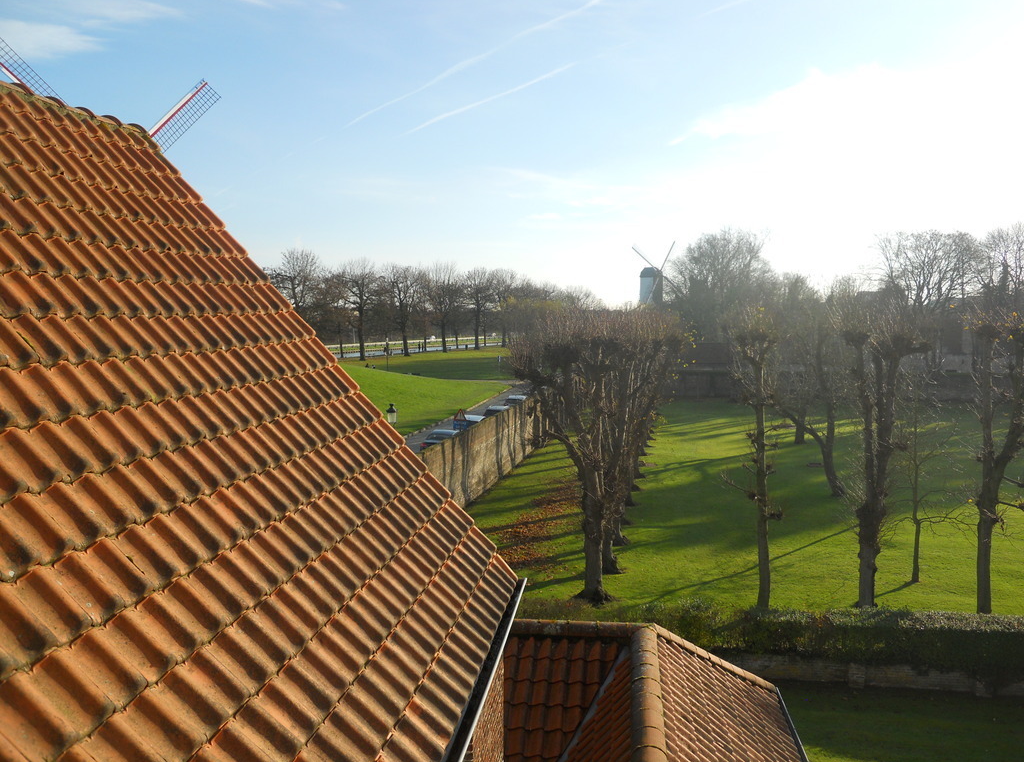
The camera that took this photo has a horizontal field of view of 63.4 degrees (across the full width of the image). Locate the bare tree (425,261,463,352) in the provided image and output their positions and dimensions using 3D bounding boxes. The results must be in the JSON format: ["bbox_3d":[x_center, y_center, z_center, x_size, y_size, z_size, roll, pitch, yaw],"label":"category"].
[{"bbox_3d":[-11.688,-12.822,143.430,6.930,15.610,7.620,0,5,0],"label":"bare tree"}]

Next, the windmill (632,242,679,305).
[{"bbox_3d":[43.164,-32.109,256.148,19.500,22.800,8.500,-3,6,-33],"label":"windmill"}]

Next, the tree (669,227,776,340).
[{"bbox_3d":[31.567,-12.436,124.396,16.200,20.980,16.200,0,5,0],"label":"tree"}]

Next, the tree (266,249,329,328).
[{"bbox_3d":[-27.933,-9.545,107.579,8.300,15.430,8.300,0,5,0],"label":"tree"}]

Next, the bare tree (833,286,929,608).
[{"bbox_3d":[11.098,2.053,24.952,2.890,9.800,2.750,0,5,0],"label":"bare tree"}]

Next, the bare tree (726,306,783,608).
[{"bbox_3d":[7.285,2.339,24.890,1.680,9.180,1.680,0,5,0],"label":"bare tree"}]

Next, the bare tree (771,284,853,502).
[{"bbox_3d":[14.557,0.396,39.997,3.960,10.520,3.760,0,5,0],"label":"bare tree"}]

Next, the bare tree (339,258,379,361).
[{"bbox_3d":[-22.155,-10.354,119.553,5.770,14.810,6.640,0,5,0],"label":"bare tree"}]

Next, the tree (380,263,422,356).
[{"bbox_3d":[-17.611,-11.362,132.012,6.690,14.610,7.360,0,5,0],"label":"tree"}]

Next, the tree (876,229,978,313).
[{"bbox_3d":[52.528,-9.522,104.570,12.830,18.490,12.830,0,5,0],"label":"tree"}]

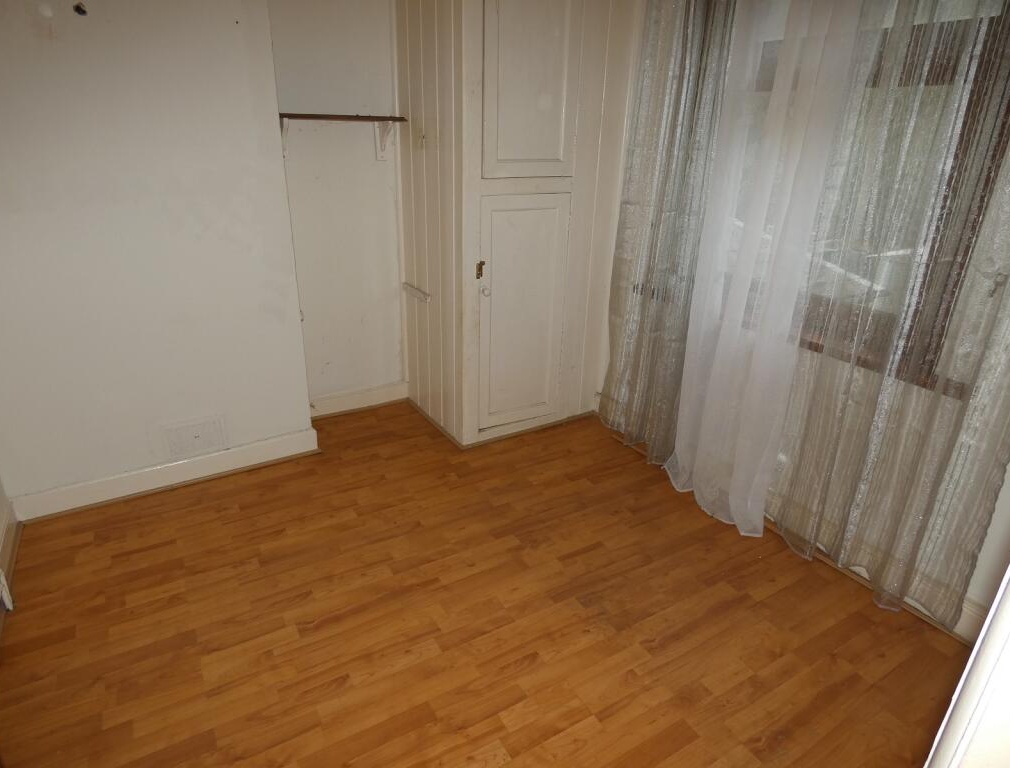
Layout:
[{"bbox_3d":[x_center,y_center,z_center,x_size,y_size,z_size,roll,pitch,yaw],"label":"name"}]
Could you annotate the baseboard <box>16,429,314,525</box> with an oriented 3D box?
[{"bbox_3d":[-1.391,0.380,2.553,1.152,0.101,0.022,-12,27,-29],"label":"baseboard"}]

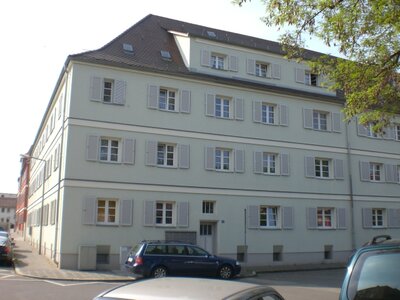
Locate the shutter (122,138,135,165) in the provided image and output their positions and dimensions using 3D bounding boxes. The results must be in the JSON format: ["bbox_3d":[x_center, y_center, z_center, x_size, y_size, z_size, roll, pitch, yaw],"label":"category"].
[{"bbox_3d":[-3.763,0.059,23.223,0.620,1.360,0.050,5,-13,-23],"label":"shutter"}]

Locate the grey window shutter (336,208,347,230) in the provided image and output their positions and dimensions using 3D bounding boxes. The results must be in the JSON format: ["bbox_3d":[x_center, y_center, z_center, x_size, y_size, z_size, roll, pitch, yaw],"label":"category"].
[{"bbox_3d":[8.804,4.255,27.153,0.720,1.270,0.050,5,-12,-24],"label":"grey window shutter"}]

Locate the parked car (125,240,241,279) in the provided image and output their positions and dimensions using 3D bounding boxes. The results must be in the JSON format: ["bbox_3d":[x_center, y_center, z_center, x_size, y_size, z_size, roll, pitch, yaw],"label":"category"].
[{"bbox_3d":[-0.612,4.470,17.722,4.680,1.490,1.750,5,-13,-22],"label":"parked car"}]

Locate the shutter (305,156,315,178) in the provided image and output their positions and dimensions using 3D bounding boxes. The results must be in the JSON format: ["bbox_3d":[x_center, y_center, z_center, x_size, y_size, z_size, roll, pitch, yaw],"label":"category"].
[{"bbox_3d":[6.743,1.020,26.848,0.740,1.250,0.050,5,-12,-24],"label":"shutter"}]

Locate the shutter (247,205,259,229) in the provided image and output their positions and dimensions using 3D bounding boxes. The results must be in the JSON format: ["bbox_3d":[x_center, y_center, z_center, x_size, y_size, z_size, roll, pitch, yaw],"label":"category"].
[{"bbox_3d":[3.010,3.737,24.608,0.760,1.280,0.050,5,-12,-24],"label":"shutter"}]

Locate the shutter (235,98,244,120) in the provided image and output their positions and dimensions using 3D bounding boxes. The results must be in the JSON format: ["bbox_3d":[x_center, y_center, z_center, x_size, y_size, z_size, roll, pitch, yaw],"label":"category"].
[{"bbox_3d":[2.292,-2.371,25.517,0.610,1.370,0.050,5,-12,-24],"label":"shutter"}]

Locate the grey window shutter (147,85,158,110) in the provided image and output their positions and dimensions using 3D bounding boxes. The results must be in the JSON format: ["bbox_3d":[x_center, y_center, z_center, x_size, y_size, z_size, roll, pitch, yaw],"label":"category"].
[{"bbox_3d":[-2.490,-2.818,23.417,0.670,1.340,0.050,5,-12,-24],"label":"grey window shutter"}]

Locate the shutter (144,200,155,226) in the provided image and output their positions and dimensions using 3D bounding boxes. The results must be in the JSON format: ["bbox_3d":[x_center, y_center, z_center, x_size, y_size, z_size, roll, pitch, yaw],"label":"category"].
[{"bbox_3d":[-2.648,3.344,23.048,0.620,1.360,0.050,5,-13,-23],"label":"shutter"}]

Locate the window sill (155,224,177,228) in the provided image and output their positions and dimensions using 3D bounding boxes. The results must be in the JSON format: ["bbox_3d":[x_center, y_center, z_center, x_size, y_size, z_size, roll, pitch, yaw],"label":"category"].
[{"bbox_3d":[-1.771,3.857,22.501,1.130,0.120,0.200,5,-12,-24],"label":"window sill"}]

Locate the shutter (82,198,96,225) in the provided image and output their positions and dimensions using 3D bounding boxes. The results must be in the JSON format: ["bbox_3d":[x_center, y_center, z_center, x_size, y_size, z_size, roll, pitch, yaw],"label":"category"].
[{"bbox_3d":[-5.271,2.929,20.984,0.630,1.255,0.050,5,-12,-24],"label":"shutter"}]

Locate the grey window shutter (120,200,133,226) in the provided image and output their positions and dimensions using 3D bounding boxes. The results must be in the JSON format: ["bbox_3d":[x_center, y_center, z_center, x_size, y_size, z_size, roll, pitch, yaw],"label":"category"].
[{"bbox_3d":[-3.626,3.093,21.703,0.605,1.255,0.050,5,-12,-24],"label":"grey window shutter"}]

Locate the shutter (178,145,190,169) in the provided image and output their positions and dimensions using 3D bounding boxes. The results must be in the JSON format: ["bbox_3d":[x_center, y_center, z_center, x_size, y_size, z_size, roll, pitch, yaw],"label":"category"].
[{"bbox_3d":[-0.810,0.351,23.550,0.650,1.330,0.050,5,-12,-24],"label":"shutter"}]

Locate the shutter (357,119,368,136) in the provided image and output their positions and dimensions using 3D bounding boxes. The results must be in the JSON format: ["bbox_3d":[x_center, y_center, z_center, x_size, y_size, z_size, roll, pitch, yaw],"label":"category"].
[{"bbox_3d":[10.843,-1.540,29.265,0.930,1.320,0.050,5,-12,-24],"label":"shutter"}]

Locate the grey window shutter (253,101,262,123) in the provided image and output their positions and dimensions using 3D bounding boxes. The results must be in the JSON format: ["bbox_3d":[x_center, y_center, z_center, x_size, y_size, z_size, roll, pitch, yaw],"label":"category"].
[{"bbox_3d":[3.547,-2.349,26.970,0.620,1.360,0.050,5,-13,-23],"label":"grey window shutter"}]

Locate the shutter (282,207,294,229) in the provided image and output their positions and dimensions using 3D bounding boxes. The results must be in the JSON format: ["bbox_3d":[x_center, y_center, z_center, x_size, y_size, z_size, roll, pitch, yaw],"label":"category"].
[{"bbox_3d":[5.150,3.977,25.551,0.770,1.280,0.050,5,-12,-24],"label":"shutter"}]

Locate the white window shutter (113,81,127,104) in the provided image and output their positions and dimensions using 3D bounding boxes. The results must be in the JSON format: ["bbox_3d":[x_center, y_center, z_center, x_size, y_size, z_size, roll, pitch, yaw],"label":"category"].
[{"bbox_3d":[-4.136,-2.945,22.689,0.650,1.330,0.050,5,-12,-24],"label":"white window shutter"}]

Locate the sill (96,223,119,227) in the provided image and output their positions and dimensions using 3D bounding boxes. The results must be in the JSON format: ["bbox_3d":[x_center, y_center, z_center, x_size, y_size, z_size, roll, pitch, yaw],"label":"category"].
[{"bbox_3d":[-4.466,3.661,21.291,1.100,0.090,0.200,5,-12,-24],"label":"sill"}]

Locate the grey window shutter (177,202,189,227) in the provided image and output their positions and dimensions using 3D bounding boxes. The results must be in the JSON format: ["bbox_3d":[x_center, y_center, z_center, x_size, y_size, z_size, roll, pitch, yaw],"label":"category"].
[{"bbox_3d":[-0.836,3.364,22.924,0.550,1.275,0.050,5,-12,-24],"label":"grey window shutter"}]

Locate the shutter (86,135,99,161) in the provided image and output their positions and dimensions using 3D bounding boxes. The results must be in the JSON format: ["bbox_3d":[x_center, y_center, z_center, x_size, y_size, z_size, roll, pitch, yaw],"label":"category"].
[{"bbox_3d":[-5.248,-0.113,21.593,0.600,1.250,0.050,5,-12,-24],"label":"shutter"}]

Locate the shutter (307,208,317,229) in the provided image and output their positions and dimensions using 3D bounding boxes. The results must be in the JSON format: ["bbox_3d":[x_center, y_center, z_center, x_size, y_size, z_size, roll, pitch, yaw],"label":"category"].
[{"bbox_3d":[6.701,4.108,26.235,0.760,1.270,0.050,5,-12,-24],"label":"shutter"}]

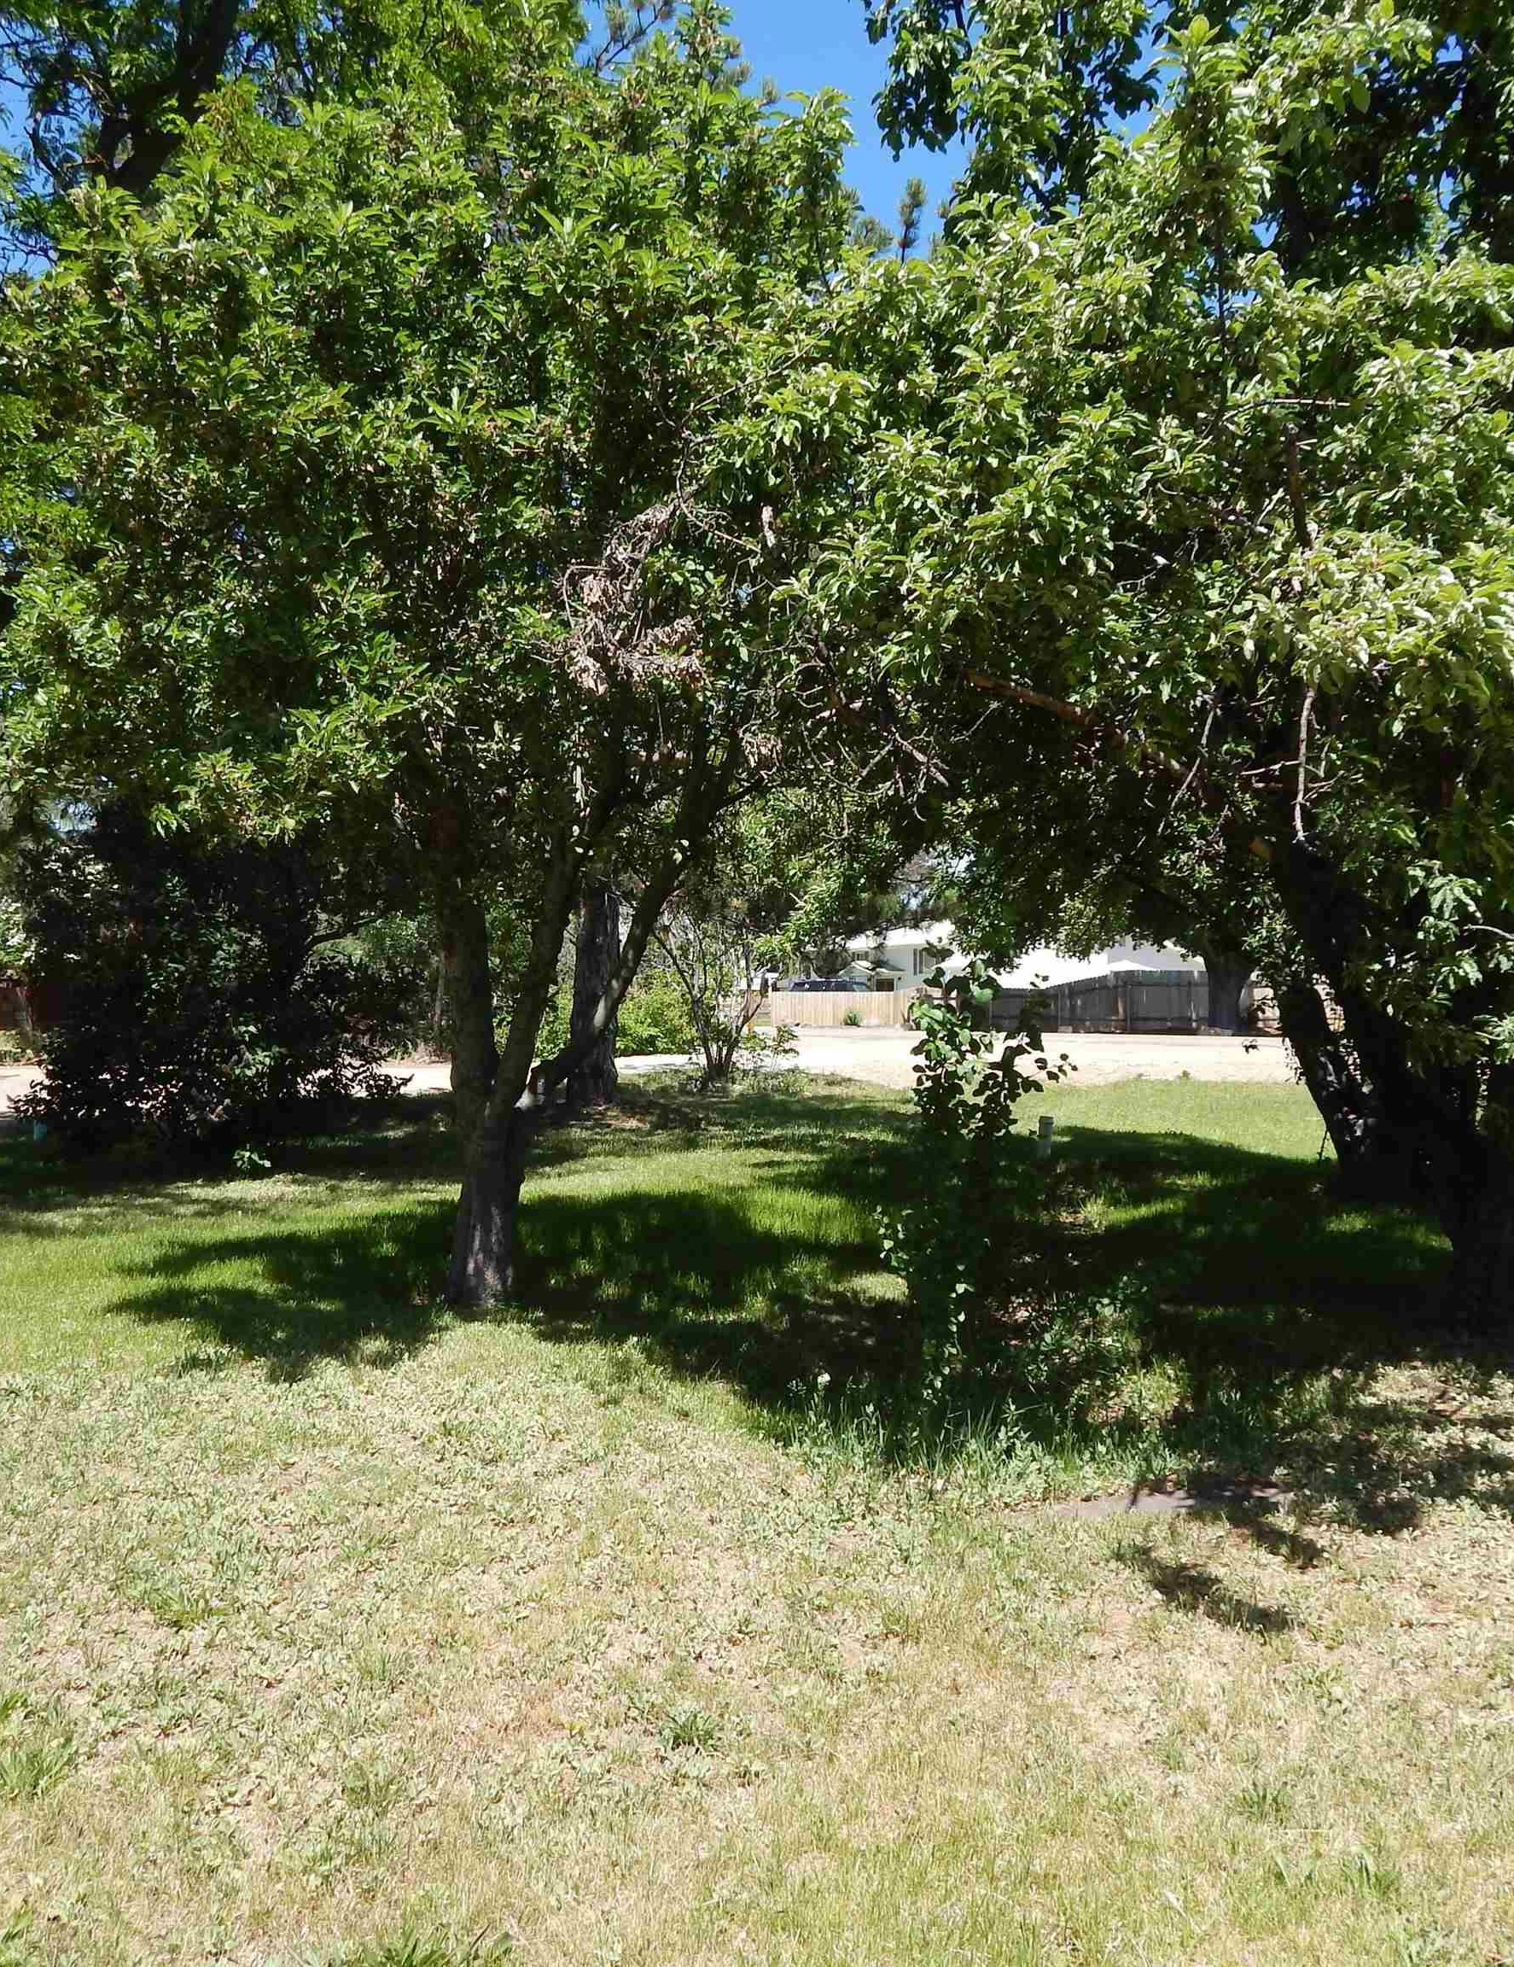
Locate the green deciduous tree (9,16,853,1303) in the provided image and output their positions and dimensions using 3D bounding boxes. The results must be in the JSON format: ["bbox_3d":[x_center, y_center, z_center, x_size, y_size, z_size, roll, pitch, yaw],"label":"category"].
[{"bbox_3d":[-1.570,-1.520,8.400,4.100,6.200,4.100,0,0,0],"label":"green deciduous tree"}]

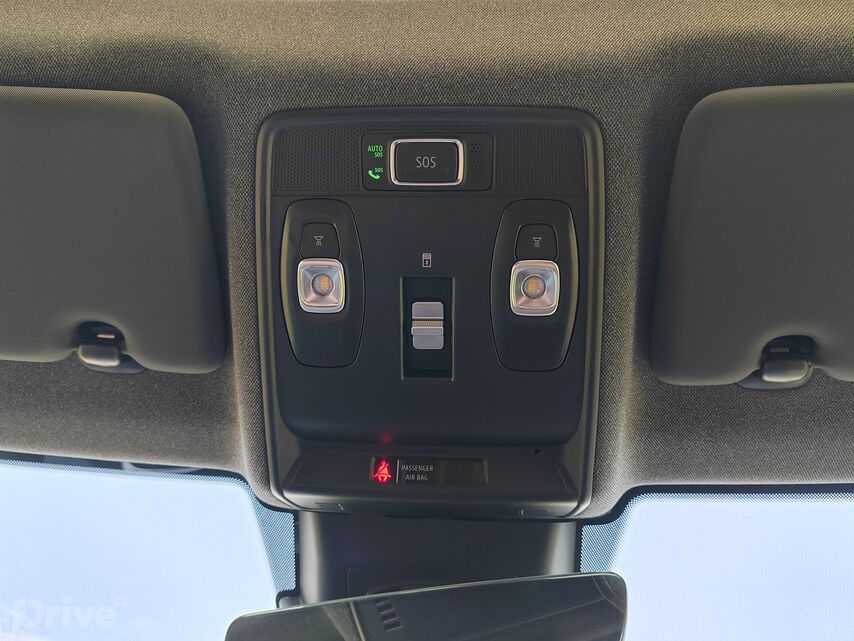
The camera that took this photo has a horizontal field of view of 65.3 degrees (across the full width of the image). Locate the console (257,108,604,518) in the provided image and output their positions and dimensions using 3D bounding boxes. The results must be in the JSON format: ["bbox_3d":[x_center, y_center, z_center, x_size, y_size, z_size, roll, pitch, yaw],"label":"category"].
[{"bbox_3d":[0.002,-0.004,0.370,0.190,0.045,0.225,0,-87,0],"label":"console"}]

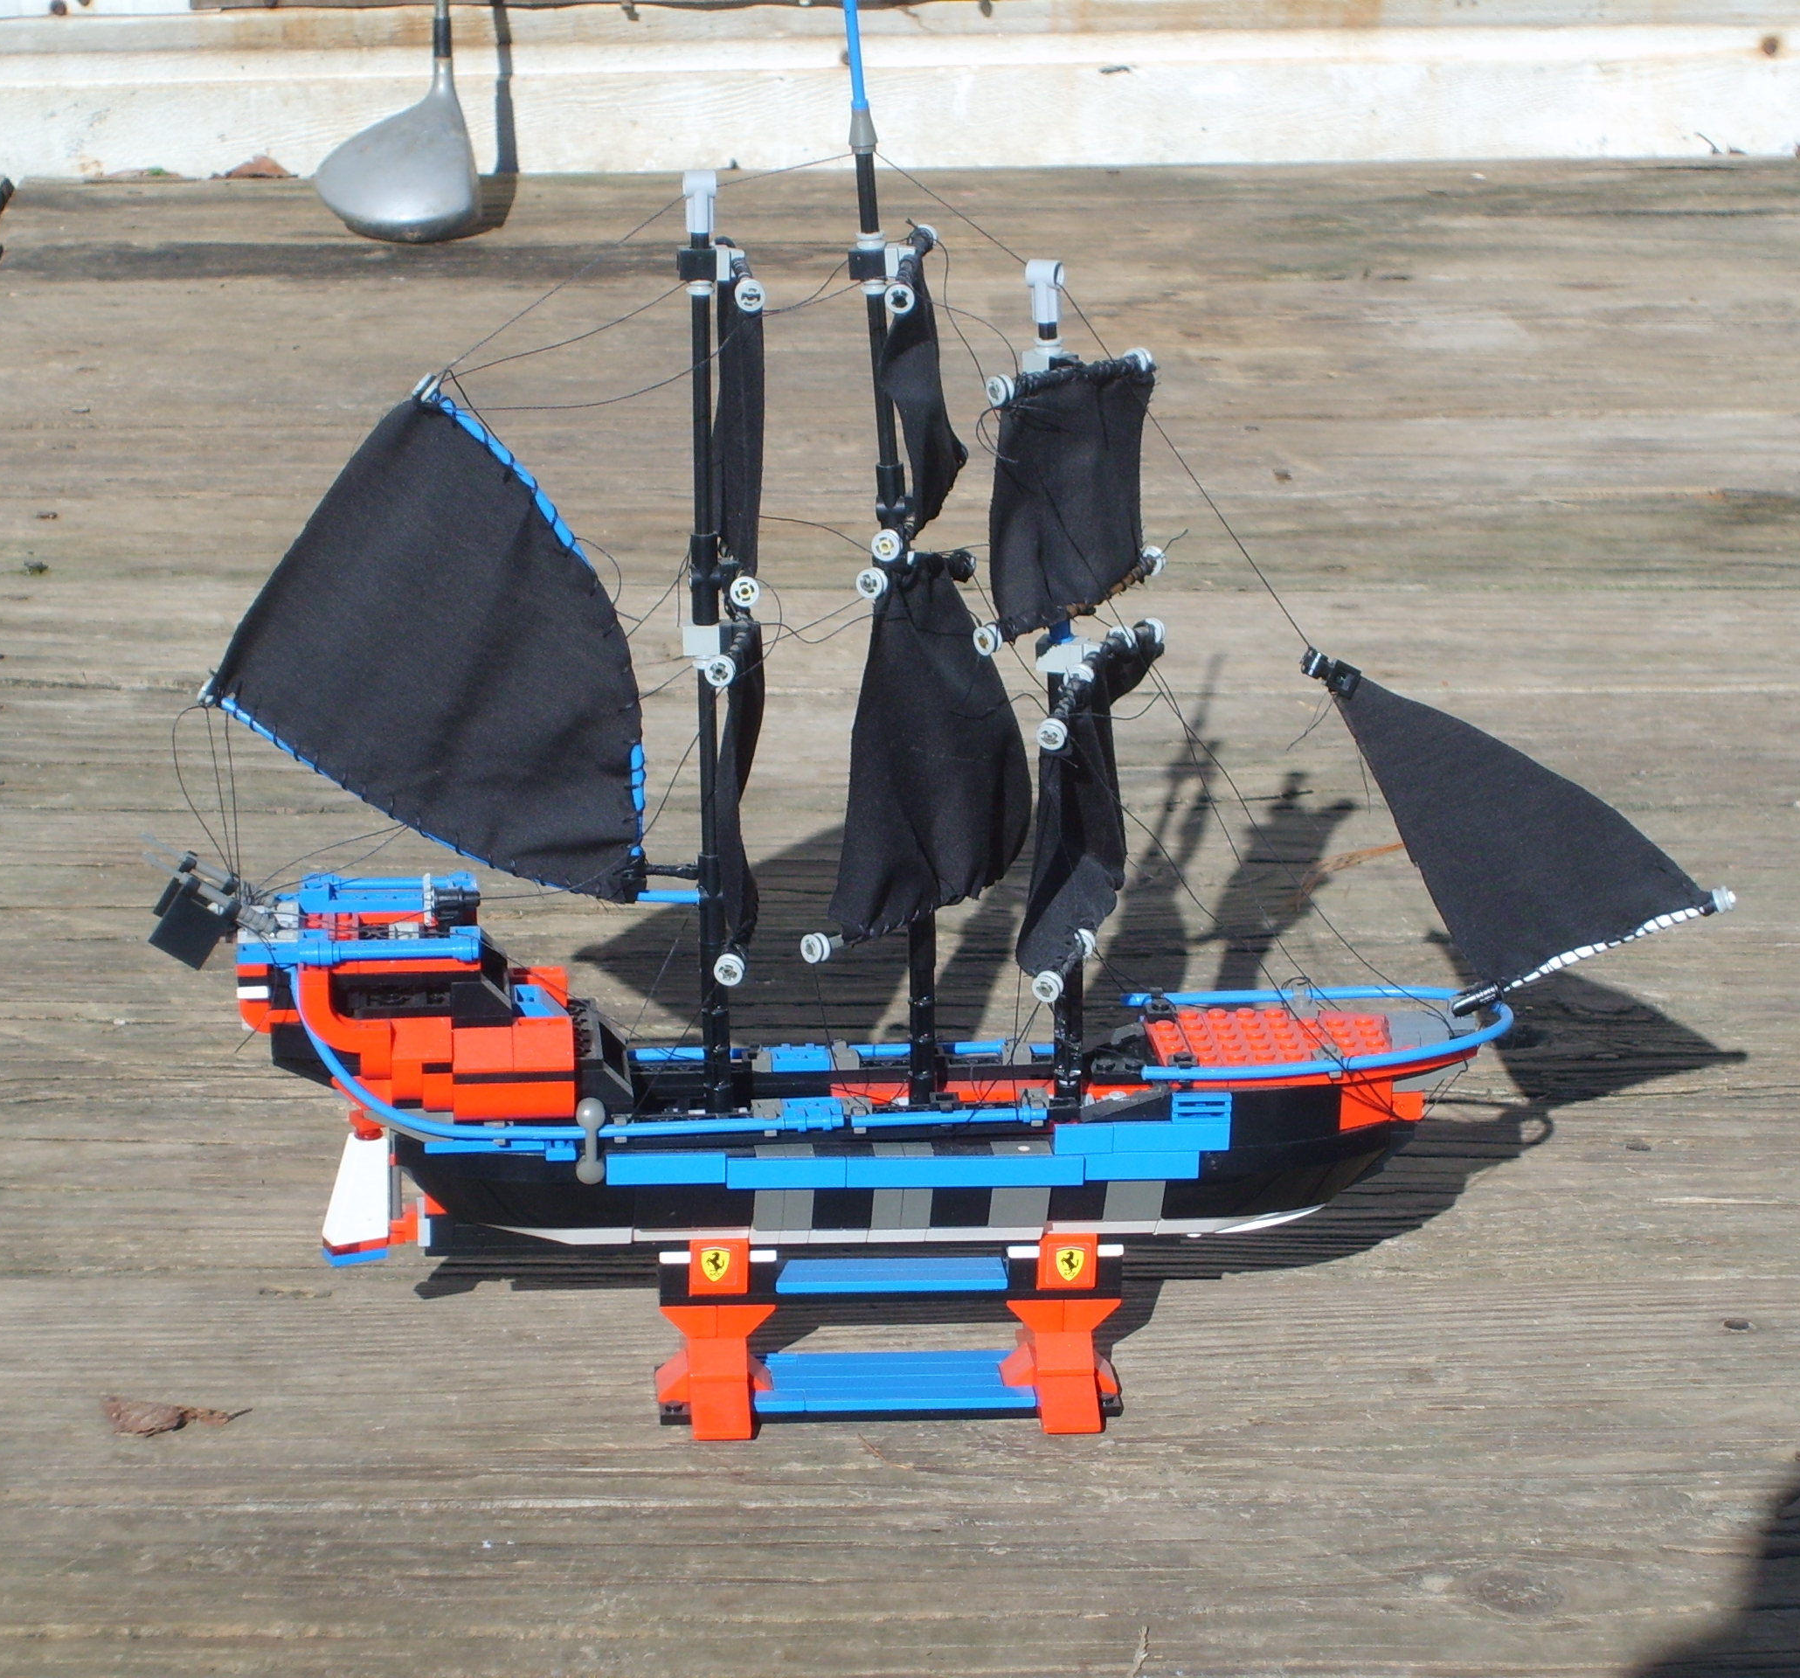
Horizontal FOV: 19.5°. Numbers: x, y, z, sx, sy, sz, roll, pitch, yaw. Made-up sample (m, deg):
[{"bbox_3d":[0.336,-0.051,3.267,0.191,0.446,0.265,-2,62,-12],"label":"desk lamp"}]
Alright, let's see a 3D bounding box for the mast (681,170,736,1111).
[{"bbox_3d":[-0.051,-0.049,1.390,0.011,0.261,0.011,-2,19,-5],"label":"mast"}]

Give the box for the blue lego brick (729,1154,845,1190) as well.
[{"bbox_3d":[-0.030,0.089,1.409,0.032,0.009,0.007,-1,10,-3],"label":"blue lego brick"}]

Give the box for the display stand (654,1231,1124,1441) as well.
[{"bbox_3d":[-0.003,0.132,1.458,0.128,0.052,0.053,-1,18,-3],"label":"display stand"}]

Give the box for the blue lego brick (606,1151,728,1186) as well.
[{"bbox_3d":[-0.063,0.088,1.410,0.032,0.009,0.007,-1,10,-3],"label":"blue lego brick"}]

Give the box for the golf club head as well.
[{"bbox_3d":[-0.287,-0.384,2.981,0.095,0.070,0.102,-1,38,-3],"label":"golf club head"}]

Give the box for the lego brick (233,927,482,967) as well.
[{"bbox_3d":[-0.143,0.029,1.383,0.065,0.007,0.013,0,19,-5],"label":"lego brick"}]

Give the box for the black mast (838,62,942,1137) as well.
[{"bbox_3d":[-0.003,-0.066,1.388,0.011,0.297,0.011,-5,19,-4],"label":"black mast"}]

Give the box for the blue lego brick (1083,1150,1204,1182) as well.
[{"bbox_3d":[0.065,0.088,1.419,0.032,0.009,0.007,-1,10,-3],"label":"blue lego brick"}]

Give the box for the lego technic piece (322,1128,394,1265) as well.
[{"bbox_3d":[-0.149,0.098,1.436,0.017,0.037,0.008,-8,20,-24],"label":"lego technic piece"}]

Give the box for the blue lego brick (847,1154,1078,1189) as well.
[{"bbox_3d":[0.018,0.089,1.411,0.064,0.009,0.007,-1,10,-3],"label":"blue lego brick"}]

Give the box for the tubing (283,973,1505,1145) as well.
[{"bbox_3d":[0.004,0.047,1.428,0.337,0.049,0.059,0,19,-5],"label":"tubing"}]

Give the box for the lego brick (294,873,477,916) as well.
[{"bbox_3d":[-0.139,0.015,1.427,0.049,0.007,0.013,0,19,-5],"label":"lego brick"}]

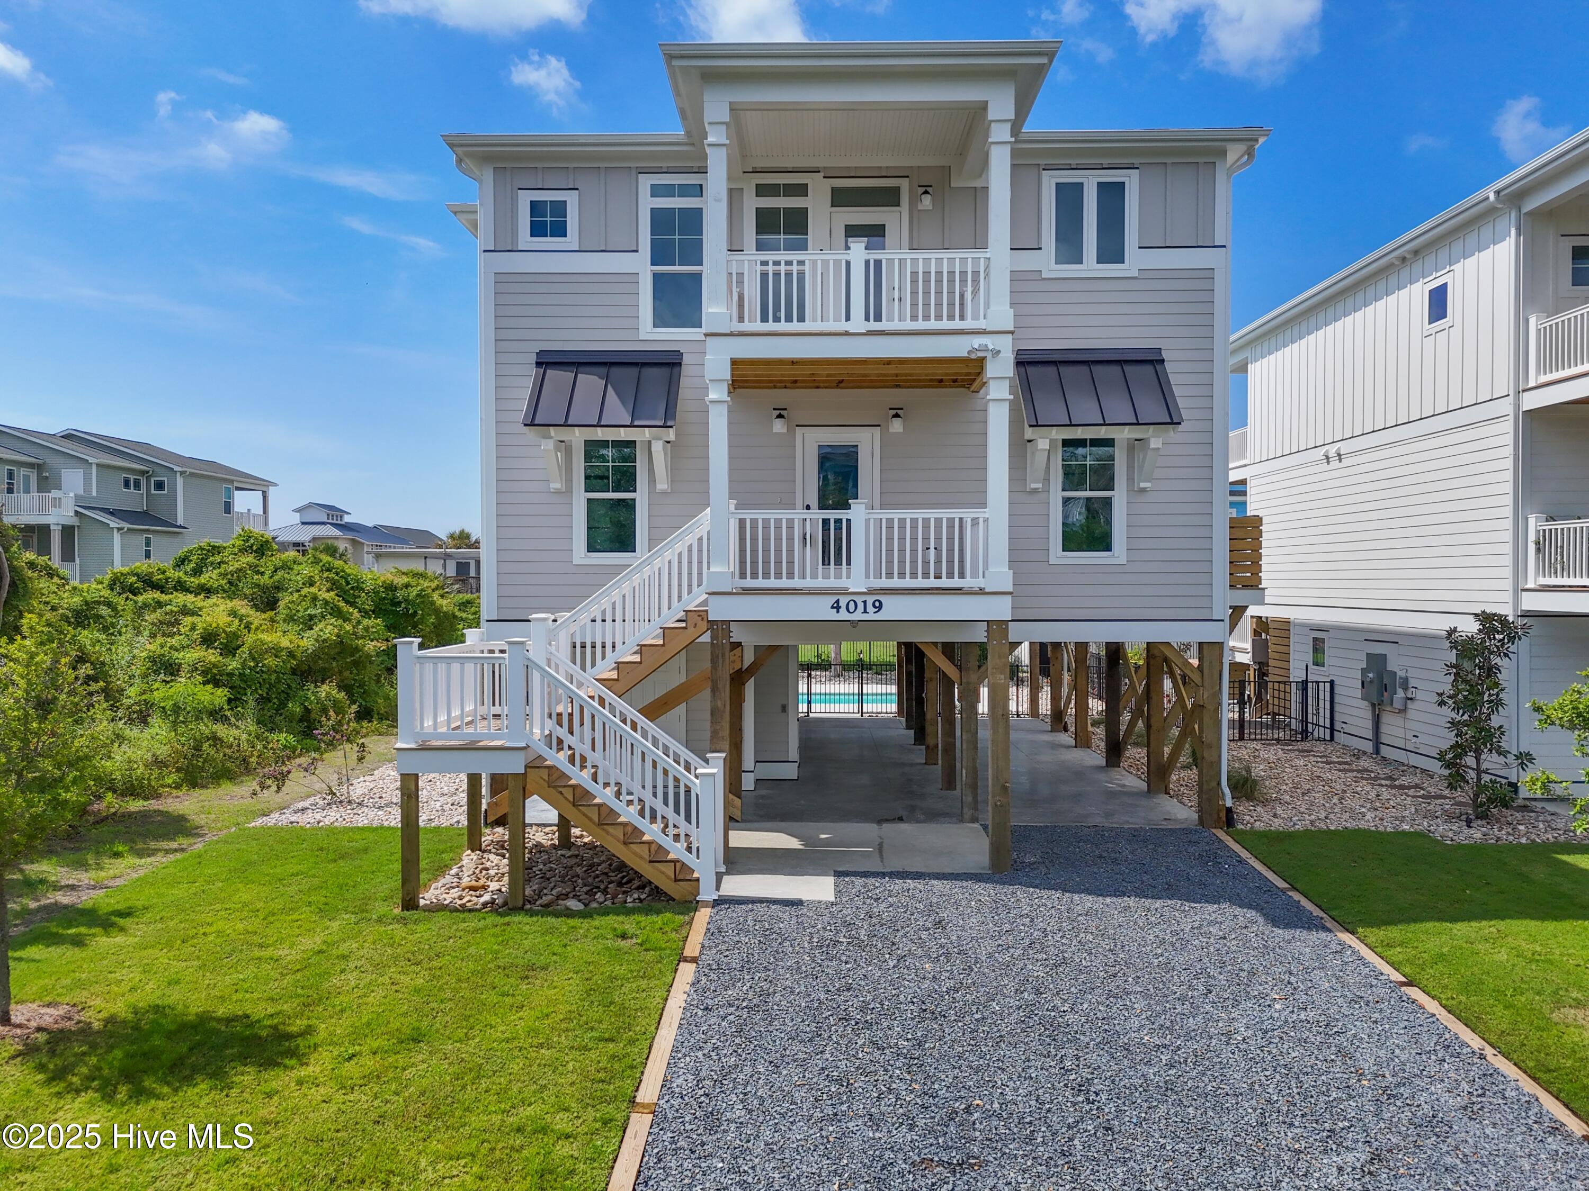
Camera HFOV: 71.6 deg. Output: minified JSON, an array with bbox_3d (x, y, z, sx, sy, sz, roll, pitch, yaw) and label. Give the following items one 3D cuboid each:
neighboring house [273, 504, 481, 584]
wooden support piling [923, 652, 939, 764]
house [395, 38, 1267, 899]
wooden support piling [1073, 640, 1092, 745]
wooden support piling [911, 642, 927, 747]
[{"bbox_3d":[-32.000,-2.500,85.000,16.000,8.500,12.000,0,1,1],"label":"neighboring house"},{"bbox_3d":[2.400,1.720,19.170,0.210,2.450,0.210,0,1,1],"label":"wooden support piling"},{"bbox_3d":[0.560,-1.930,18.160,11.200,9.900,14.400,0,1,1],"label":"house"},{"bbox_3d":[5.540,1.710,21.270,0.210,2.450,0.210,0,1,1],"label":"wooden support piling"},{"bbox_3d":[2.430,1.680,21.330,0.210,2.450,0.210,0,1,1],"label":"wooden support piling"}]

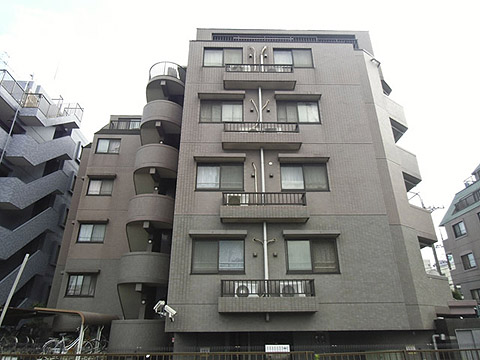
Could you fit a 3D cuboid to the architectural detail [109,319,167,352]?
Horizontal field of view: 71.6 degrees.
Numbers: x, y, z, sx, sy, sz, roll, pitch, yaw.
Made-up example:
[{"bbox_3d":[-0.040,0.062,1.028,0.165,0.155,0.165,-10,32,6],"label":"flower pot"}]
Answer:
[{"bbox_3d":[-4.321,6.916,14.497,2.921,1.377,1.924,0,-25,-1],"label":"architectural detail"}]

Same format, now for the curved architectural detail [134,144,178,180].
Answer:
[{"bbox_3d":[-4.476,-0.993,17.911,2.468,1.346,1.408,0,-25,-1],"label":"curved architectural detail"}]

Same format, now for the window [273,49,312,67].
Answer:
[{"bbox_3d":[2.329,-5.228,14.456,1.686,1.092,0.157,0,-25,-1],"label":"window"}]

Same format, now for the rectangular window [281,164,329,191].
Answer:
[{"bbox_3d":[2.351,-0.083,12.069,1.718,1.126,0.120,0,-25,-1],"label":"rectangular window"}]

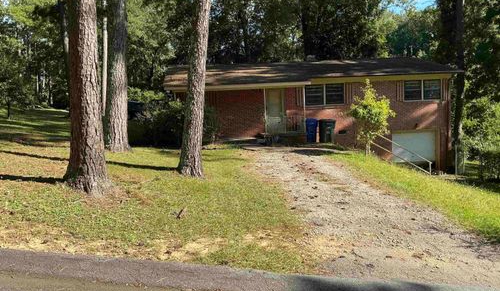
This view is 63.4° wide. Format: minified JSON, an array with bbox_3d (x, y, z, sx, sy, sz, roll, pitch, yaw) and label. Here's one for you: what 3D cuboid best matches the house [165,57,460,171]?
[{"bbox_3d":[2.981,-1.745,23.552,14.900,6.200,9.700,-4,6,-8],"label":"house"}]

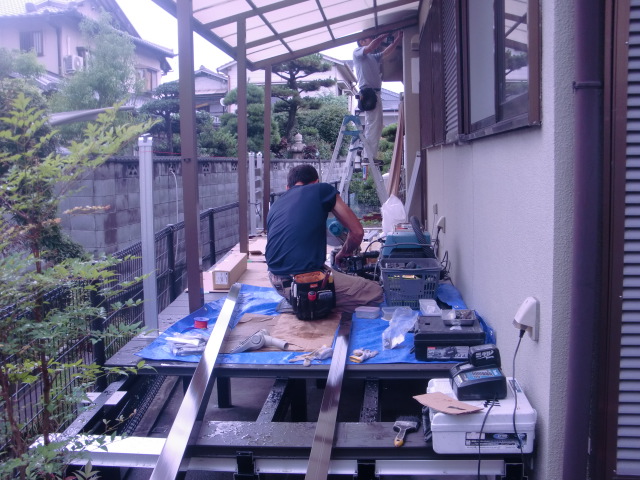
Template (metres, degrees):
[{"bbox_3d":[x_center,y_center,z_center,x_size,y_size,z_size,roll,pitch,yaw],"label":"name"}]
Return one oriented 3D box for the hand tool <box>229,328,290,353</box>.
[{"bbox_3d":[-0.280,0.476,3.379,0.270,0.085,0.150,-3,7,-14],"label":"hand tool"}]

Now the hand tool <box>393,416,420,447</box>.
[{"bbox_3d":[0.274,0.617,2.294,0.085,0.035,0.210,1,7,16],"label":"hand tool"}]

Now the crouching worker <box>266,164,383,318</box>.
[{"bbox_3d":[0.038,-0.004,4.245,0.640,0.830,0.660,1,7,18],"label":"crouching worker"}]

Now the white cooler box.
[{"bbox_3d":[0.507,0.562,2.307,0.325,0.137,0.350,0,7,3],"label":"white cooler box"}]

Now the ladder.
[{"bbox_3d":[0.509,-0.792,9.401,1.150,1.750,0.600,3,8,30],"label":"ladder"}]

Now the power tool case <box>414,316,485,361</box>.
[{"bbox_3d":[0.586,0.457,3.263,0.312,0.125,0.310,0,7,3],"label":"power tool case"}]

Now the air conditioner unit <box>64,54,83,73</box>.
[{"bbox_3d":[-8.928,-6.413,25.500,0.300,0.550,0.780,1,7,12],"label":"air conditioner unit"}]

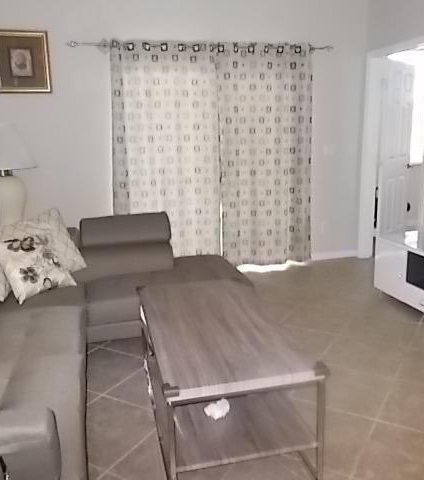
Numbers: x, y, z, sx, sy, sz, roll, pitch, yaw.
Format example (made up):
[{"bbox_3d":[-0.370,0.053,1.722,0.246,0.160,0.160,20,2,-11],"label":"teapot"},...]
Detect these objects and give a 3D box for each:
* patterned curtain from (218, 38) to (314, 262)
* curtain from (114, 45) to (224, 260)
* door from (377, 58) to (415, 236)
[{"bbox_3d":[0.524,-0.810,4.789,1.007,2.161,0.120,-5,12,-13],"label":"patterned curtain"},{"bbox_3d":[-0.416,-0.733,4.575,1.010,2.161,0.120,-5,12,-13],"label":"curtain"},{"bbox_3d":[2.020,-0.866,5.303,0.040,2.030,0.833,9,16,41],"label":"door"}]

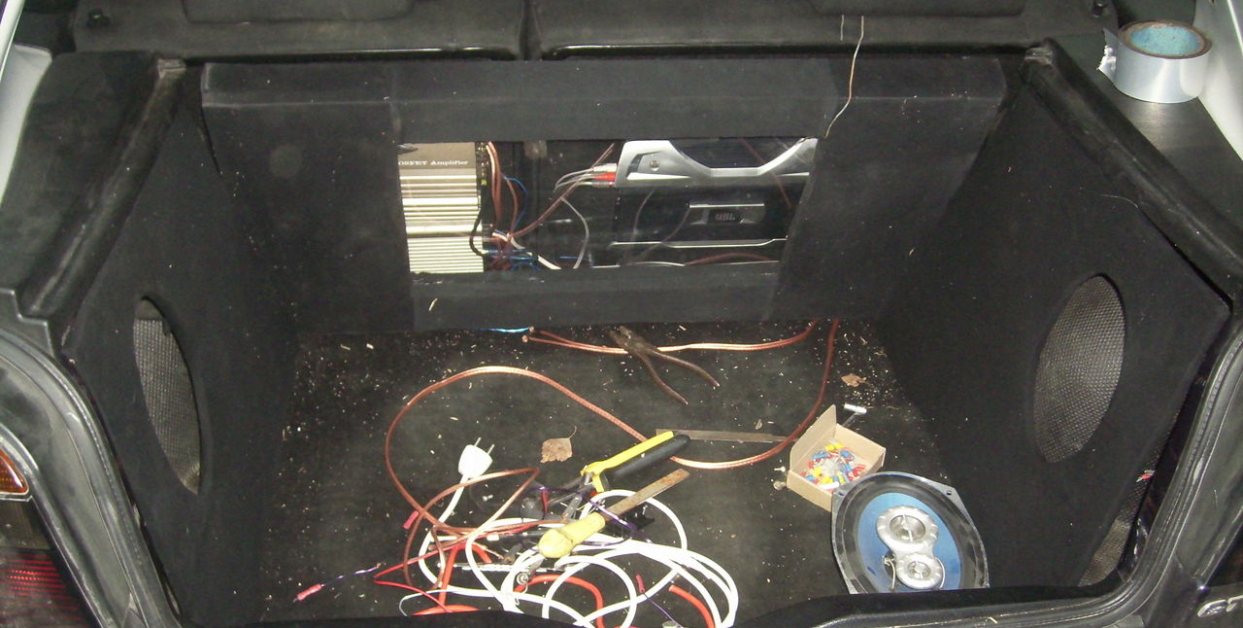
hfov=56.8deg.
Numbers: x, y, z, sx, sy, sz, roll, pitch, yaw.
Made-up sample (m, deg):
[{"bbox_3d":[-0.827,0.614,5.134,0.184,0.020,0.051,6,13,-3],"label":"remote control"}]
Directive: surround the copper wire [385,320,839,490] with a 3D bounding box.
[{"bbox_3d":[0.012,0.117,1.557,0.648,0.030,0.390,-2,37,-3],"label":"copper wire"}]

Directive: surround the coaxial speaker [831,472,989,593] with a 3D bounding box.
[{"bbox_3d":[0.318,0.282,1.282,0.165,0.096,0.237,-2,37,-3],"label":"coaxial speaker"}]

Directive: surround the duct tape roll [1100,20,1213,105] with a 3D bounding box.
[{"bbox_3d":[0.567,-0.266,1.213,0.097,0.049,0.097,0,37,0],"label":"duct tape roll"}]

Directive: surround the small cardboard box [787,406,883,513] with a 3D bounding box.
[{"bbox_3d":[0.273,0.180,1.449,0.078,0.058,0.114,26,44,31],"label":"small cardboard box"}]

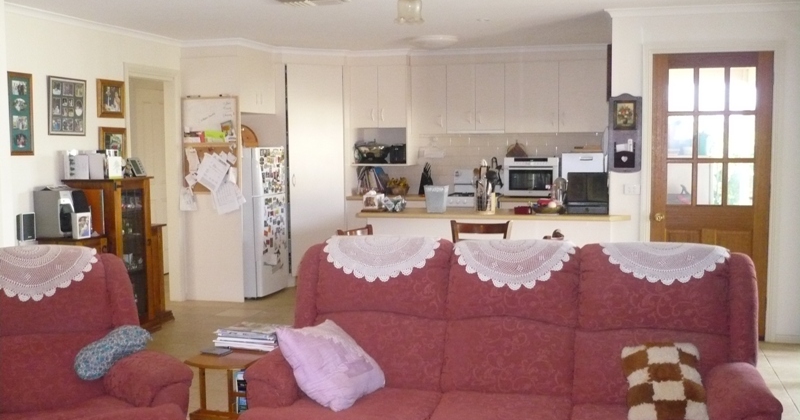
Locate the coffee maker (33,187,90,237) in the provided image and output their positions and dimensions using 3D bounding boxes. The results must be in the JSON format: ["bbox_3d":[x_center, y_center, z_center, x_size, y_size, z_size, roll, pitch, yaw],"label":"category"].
[{"bbox_3d":[-2.358,0.029,5.676,0.250,0.330,0.255,1,5,14],"label":"coffee maker"}]

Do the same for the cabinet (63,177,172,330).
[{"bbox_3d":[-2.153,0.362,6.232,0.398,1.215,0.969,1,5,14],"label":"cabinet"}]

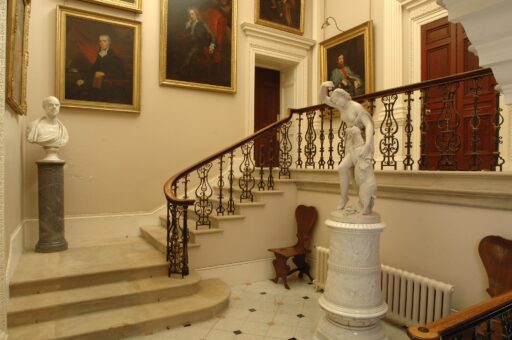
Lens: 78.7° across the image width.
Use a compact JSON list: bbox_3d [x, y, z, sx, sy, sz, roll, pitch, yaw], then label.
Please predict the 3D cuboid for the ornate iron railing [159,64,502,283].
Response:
[{"bbox_3d":[0.450,0.190,3.240,2.150,2.080,2.700,0,0,-29],"label":"ornate iron railing"}]

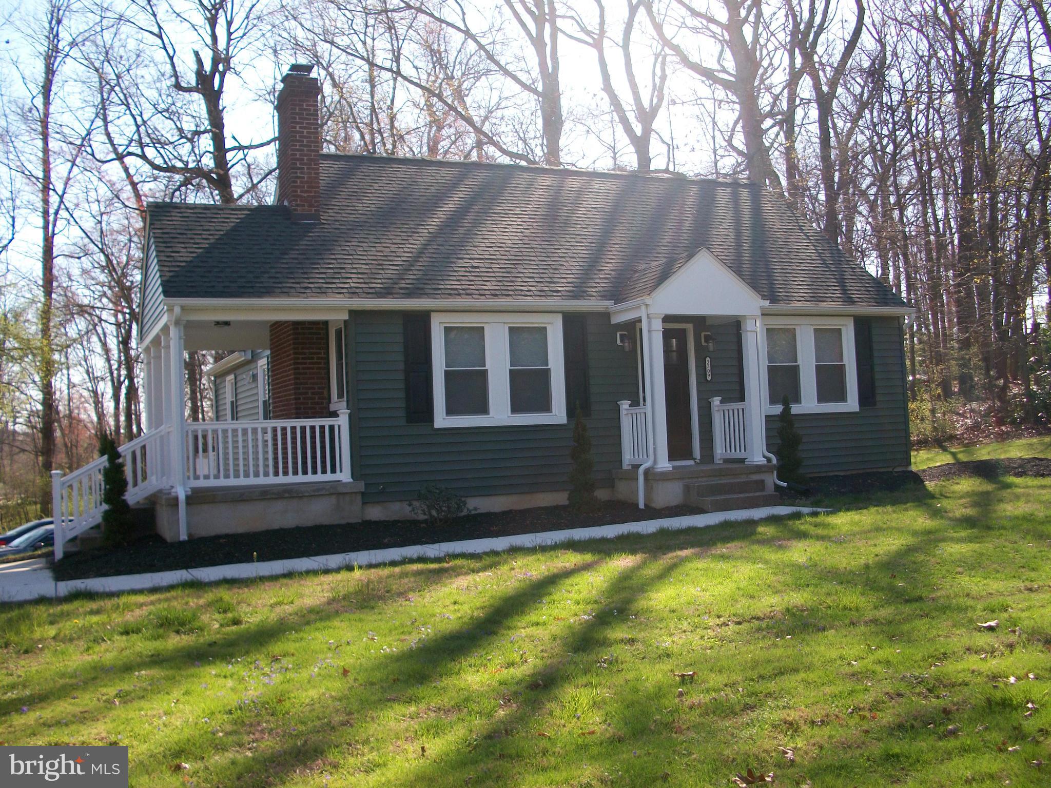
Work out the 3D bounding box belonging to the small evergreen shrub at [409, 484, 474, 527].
[{"bbox_3d":[-1.111,1.461,14.135,0.840,0.516,0.750,-2,-2,-24],"label":"small evergreen shrub"}]

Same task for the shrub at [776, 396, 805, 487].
[{"bbox_3d":[4.082,0.714,16.512,0.460,1.367,0.460,-2,-2,-24],"label":"shrub"}]

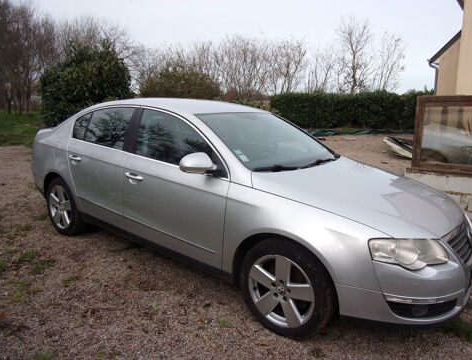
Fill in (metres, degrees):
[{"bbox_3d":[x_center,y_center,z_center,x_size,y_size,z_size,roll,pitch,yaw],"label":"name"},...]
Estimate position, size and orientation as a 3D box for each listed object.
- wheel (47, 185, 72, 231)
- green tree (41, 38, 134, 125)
[{"bbox_3d":[-1.864,0.276,3.670,0.460,0.460,0.170,10,15,35],"label":"wheel"},{"bbox_3d":[-7.688,-4.878,17.000,4.470,4.360,4.240,-4,13,-24],"label":"green tree"}]

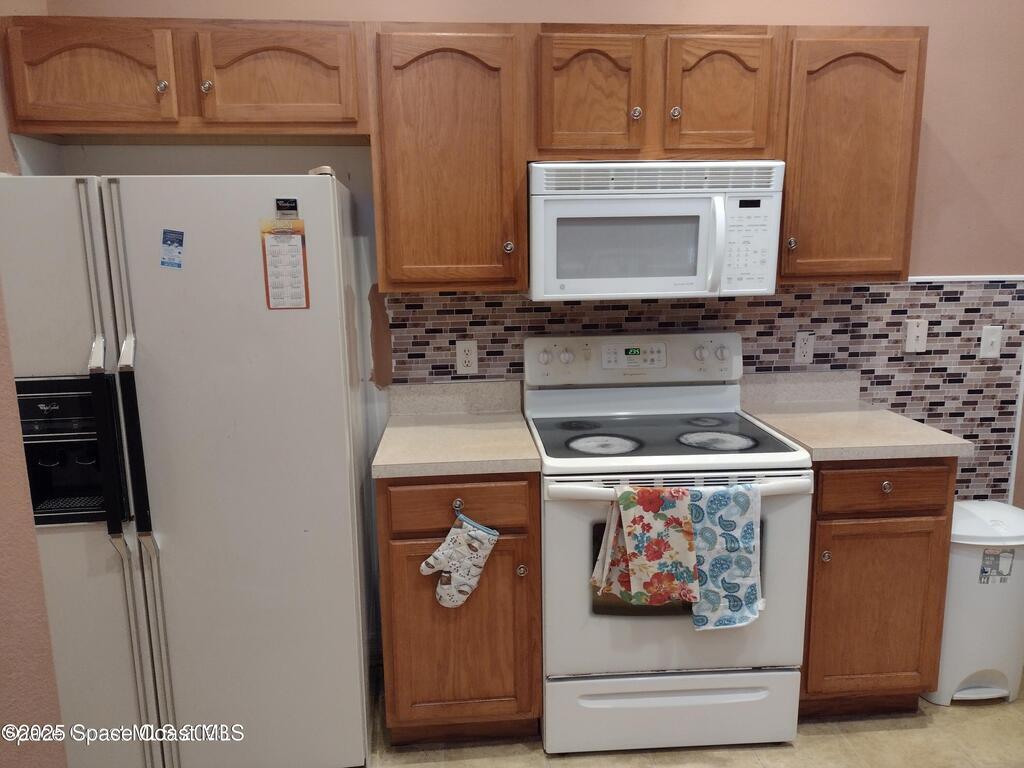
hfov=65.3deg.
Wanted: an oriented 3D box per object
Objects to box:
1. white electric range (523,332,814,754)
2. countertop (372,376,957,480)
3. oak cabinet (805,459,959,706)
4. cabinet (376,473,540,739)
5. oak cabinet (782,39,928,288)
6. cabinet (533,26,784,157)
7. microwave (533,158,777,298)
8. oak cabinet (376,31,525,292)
[{"bbox_3d":[0.451,0.466,2.563,0.766,1.184,0.678,-2,11,-4],"label":"white electric range"},{"bbox_3d":[0.451,0.104,2.538,1.714,0.149,0.638,-2,11,-4],"label":"countertop"},{"bbox_3d":[1.058,0.590,2.676,0.446,0.879,0.635,-2,11,-4],"label":"oak cabinet"},{"bbox_3d":[-0.163,0.626,2.589,0.456,0.879,0.635,-2,11,-4],"label":"cabinet"},{"bbox_3d":[1.023,-0.714,2.580,0.437,0.762,0.344,-2,11,-4],"label":"oak cabinet"},{"bbox_3d":[0.416,-0.882,2.502,0.774,0.384,0.344,-2,11,-4],"label":"cabinet"},{"bbox_3d":[0.422,-0.488,2.546,0.763,0.410,0.402,-2,11,-4],"label":"microwave"},{"bbox_3d":[-0.193,-0.679,2.494,0.454,0.762,0.344,-2,11,-4],"label":"oak cabinet"}]

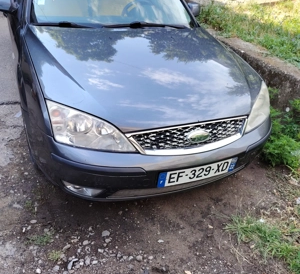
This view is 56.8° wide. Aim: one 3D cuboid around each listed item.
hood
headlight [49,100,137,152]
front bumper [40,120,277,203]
[{"bbox_3d":[0.028,-0.507,1.942,1.550,0.250,1.250,-9,44,-22],"label":"hood"},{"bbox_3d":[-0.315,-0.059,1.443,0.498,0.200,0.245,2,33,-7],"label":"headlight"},{"bbox_3d":[0.170,0.072,1.815,1.760,0.450,0.620,-9,36,-22],"label":"front bumper"}]

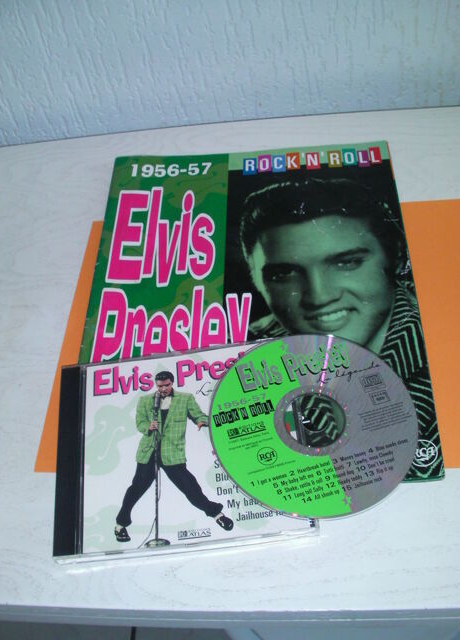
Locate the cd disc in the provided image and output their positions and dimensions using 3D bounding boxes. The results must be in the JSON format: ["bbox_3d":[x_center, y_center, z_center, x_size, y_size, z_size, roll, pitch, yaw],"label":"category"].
[{"bbox_3d":[0.049,0.057,0.408,0.120,0.002,0.120,-2,53,2],"label":"cd disc"}]

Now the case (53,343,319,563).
[{"bbox_3d":[-0.029,0.073,0.413,0.142,0.010,0.124,-7,53,0],"label":"case"}]

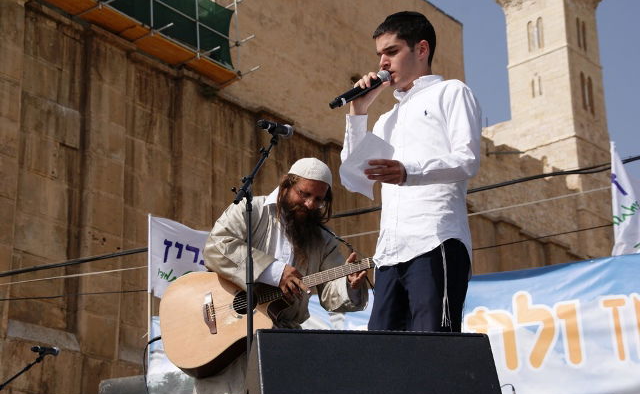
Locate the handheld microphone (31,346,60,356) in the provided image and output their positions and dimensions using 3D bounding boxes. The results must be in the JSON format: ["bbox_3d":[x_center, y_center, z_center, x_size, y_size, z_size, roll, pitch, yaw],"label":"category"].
[{"bbox_3d":[-1.448,0.814,6.311,0.051,0.051,0.260,-7,-12,20],"label":"handheld microphone"}]

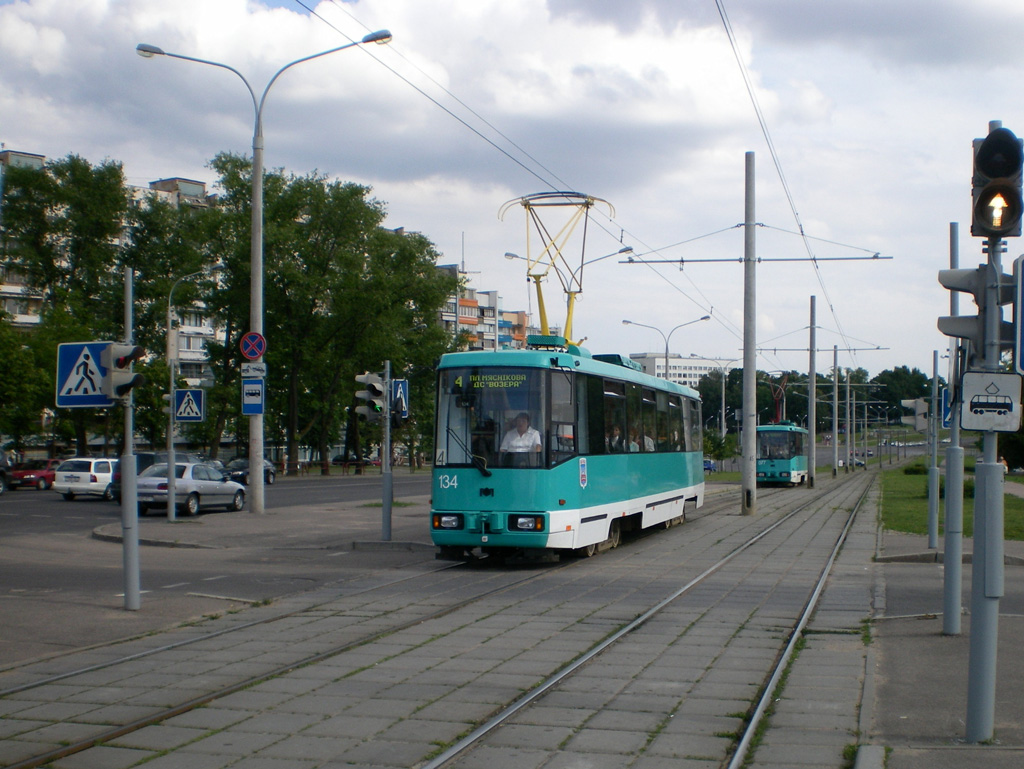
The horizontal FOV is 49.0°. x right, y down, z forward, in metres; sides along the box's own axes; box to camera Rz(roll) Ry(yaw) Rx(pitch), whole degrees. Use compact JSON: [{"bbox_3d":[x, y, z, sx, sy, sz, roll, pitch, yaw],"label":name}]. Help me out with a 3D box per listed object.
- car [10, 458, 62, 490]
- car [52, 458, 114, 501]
[{"bbox_3d":[-22.500,4.300,53.900,1.690,1.390,4.200,0,-3,11],"label":"car"},{"bbox_3d":[-14.650,3.430,40.700,1.720,1.430,4.400,0,-3,12],"label":"car"}]

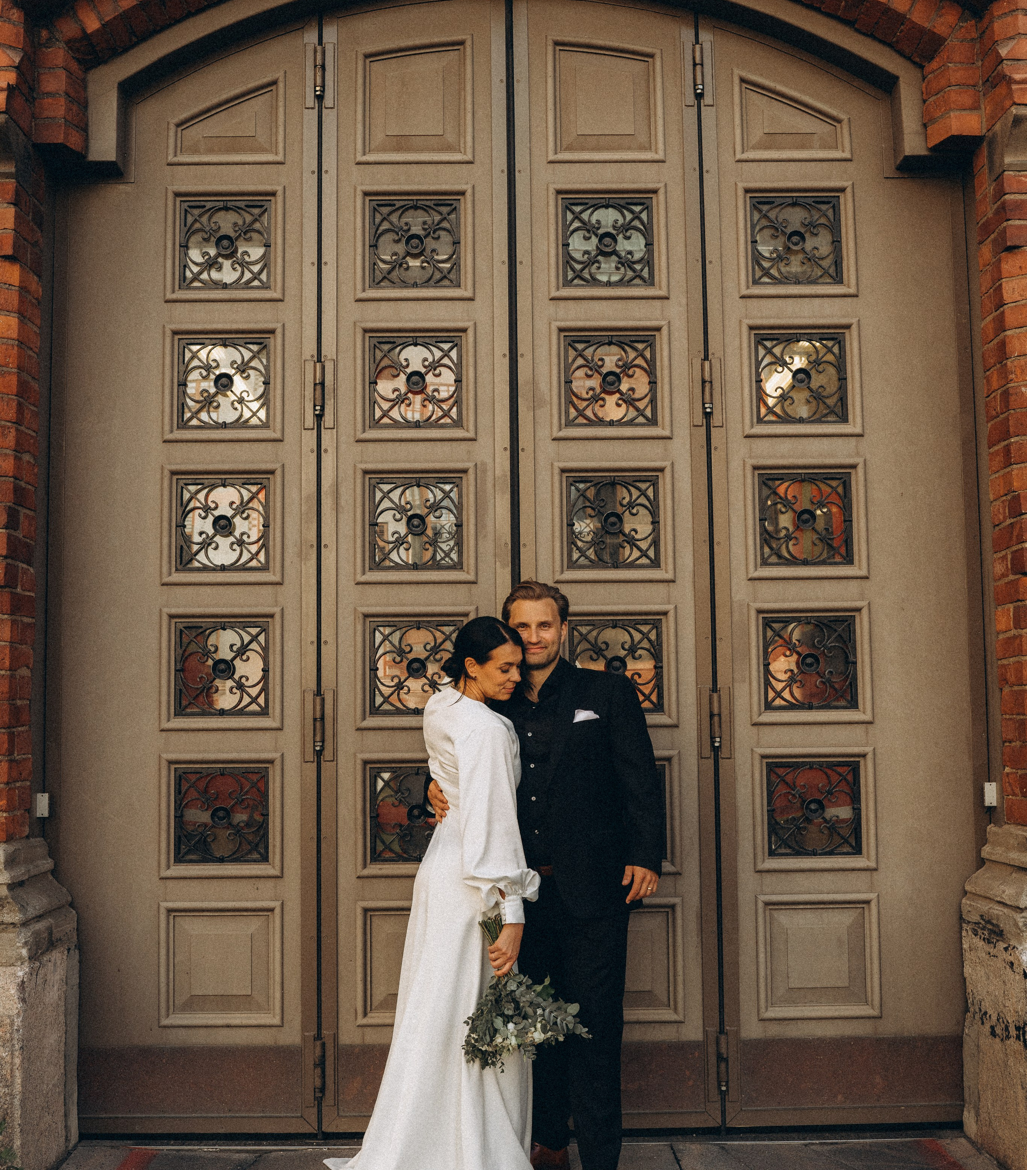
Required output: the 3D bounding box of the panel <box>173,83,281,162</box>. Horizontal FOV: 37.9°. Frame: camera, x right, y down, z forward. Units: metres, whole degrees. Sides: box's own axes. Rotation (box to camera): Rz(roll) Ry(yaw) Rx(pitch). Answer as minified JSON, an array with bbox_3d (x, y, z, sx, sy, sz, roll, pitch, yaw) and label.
[{"bbox_3d":[-1.021,-1.649,5.336,0.385,0.293,0.045,-1,-6,-1],"label":"panel"}]

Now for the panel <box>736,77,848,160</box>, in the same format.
[{"bbox_3d":[0.965,-1.616,5.173,0.396,0.309,0.050,-1,-5,-1],"label":"panel"}]

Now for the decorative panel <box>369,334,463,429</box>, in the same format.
[{"bbox_3d":[-0.342,-0.712,5.252,0.322,0.322,0.045,-1,-6,-1],"label":"decorative panel"}]

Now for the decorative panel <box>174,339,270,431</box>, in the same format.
[{"bbox_3d":[-0.979,-0.680,5.070,0.319,0.317,0.050,-1,-5,-1],"label":"decorative panel"}]

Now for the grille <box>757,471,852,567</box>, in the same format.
[{"bbox_3d":[0.984,-0.222,5.050,0.319,0.323,0.050,-1,-5,-1],"label":"grille"}]

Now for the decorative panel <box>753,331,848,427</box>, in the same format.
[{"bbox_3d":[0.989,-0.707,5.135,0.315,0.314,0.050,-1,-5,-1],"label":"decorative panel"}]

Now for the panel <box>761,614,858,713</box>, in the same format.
[{"bbox_3d":[1.025,0.270,5.172,0.322,0.322,0.045,-1,-6,-1],"label":"panel"}]

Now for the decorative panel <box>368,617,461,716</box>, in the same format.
[{"bbox_3d":[-0.320,0.272,4.992,0.315,0.321,0.050,-1,-5,-1],"label":"decorative panel"}]

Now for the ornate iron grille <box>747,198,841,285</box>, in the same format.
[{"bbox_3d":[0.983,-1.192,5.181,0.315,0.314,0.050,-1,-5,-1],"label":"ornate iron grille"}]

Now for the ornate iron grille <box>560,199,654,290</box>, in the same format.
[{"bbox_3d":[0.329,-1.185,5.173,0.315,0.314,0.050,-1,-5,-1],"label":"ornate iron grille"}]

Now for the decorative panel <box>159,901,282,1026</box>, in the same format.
[{"bbox_3d":[-0.957,1.239,4.900,0.401,0.400,0.050,-1,-5,-1],"label":"decorative panel"}]

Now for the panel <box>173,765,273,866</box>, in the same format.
[{"bbox_3d":[-0.994,0.788,5.095,0.322,0.322,0.045,-1,-6,-1],"label":"panel"}]

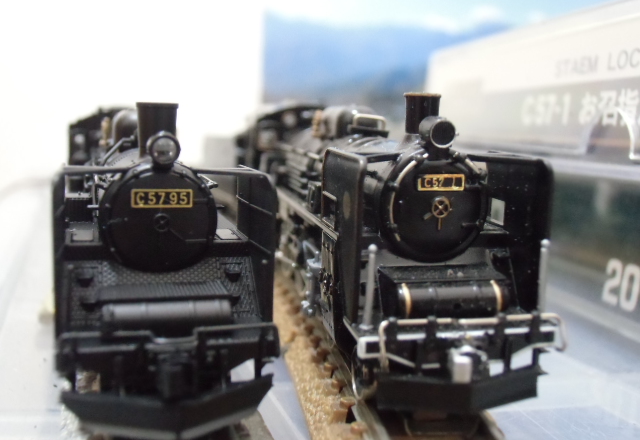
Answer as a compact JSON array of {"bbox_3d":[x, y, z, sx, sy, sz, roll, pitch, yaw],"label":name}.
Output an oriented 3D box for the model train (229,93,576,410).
[{"bbox_3d":[-0.002,-0.006,0.118,0.019,0.028,0.139,0,9,-11],"label":"model train"}]

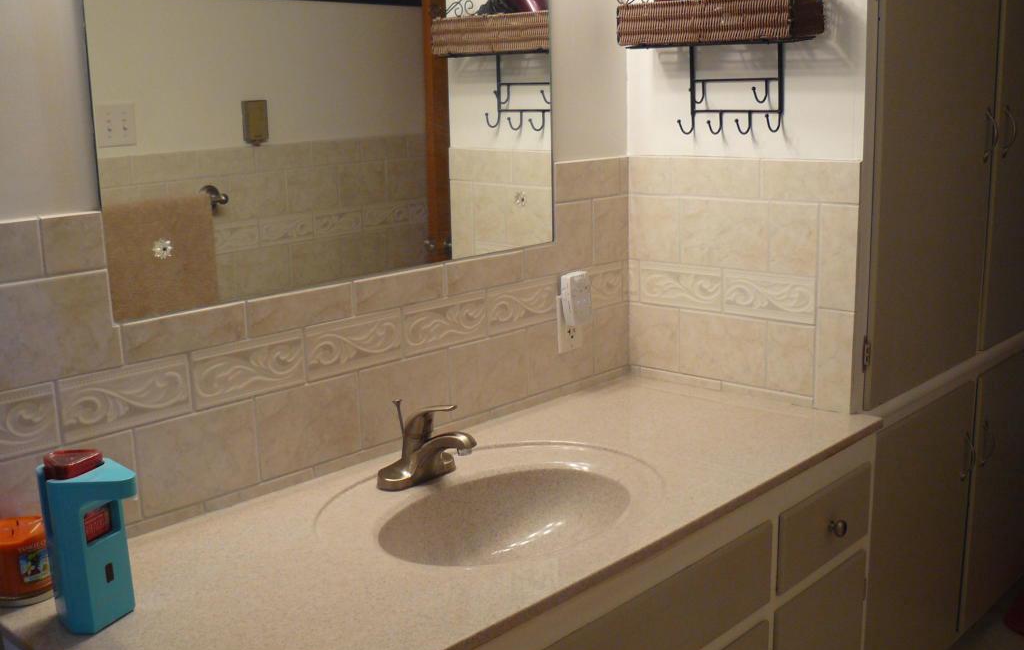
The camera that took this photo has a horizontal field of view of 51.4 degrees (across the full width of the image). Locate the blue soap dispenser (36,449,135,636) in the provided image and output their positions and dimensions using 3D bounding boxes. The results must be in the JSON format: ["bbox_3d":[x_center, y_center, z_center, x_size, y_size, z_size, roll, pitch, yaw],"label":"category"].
[{"bbox_3d":[-0.494,0.256,1.258,0.127,0.197,0.089,3,13,22],"label":"blue soap dispenser"}]

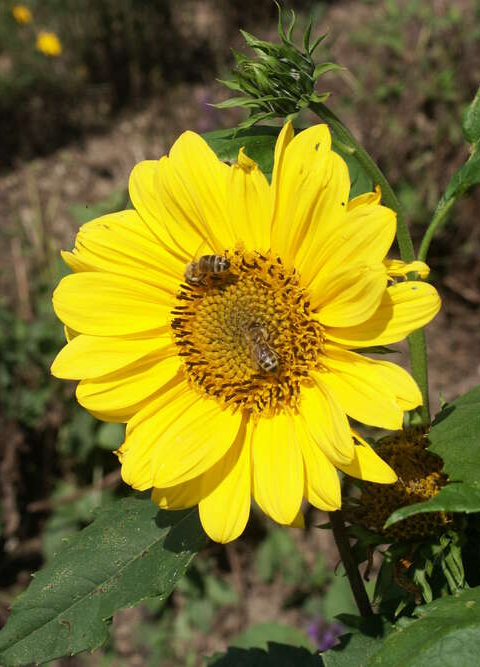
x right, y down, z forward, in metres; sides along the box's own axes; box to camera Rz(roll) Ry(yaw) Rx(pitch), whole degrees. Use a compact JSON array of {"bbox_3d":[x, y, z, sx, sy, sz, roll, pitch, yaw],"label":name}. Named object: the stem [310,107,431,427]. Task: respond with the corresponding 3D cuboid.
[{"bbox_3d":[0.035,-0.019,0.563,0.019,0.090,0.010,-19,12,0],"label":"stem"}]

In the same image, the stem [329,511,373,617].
[{"bbox_3d":[0.028,0.059,0.565,0.003,0.030,0.004,-19,15,0],"label":"stem"}]

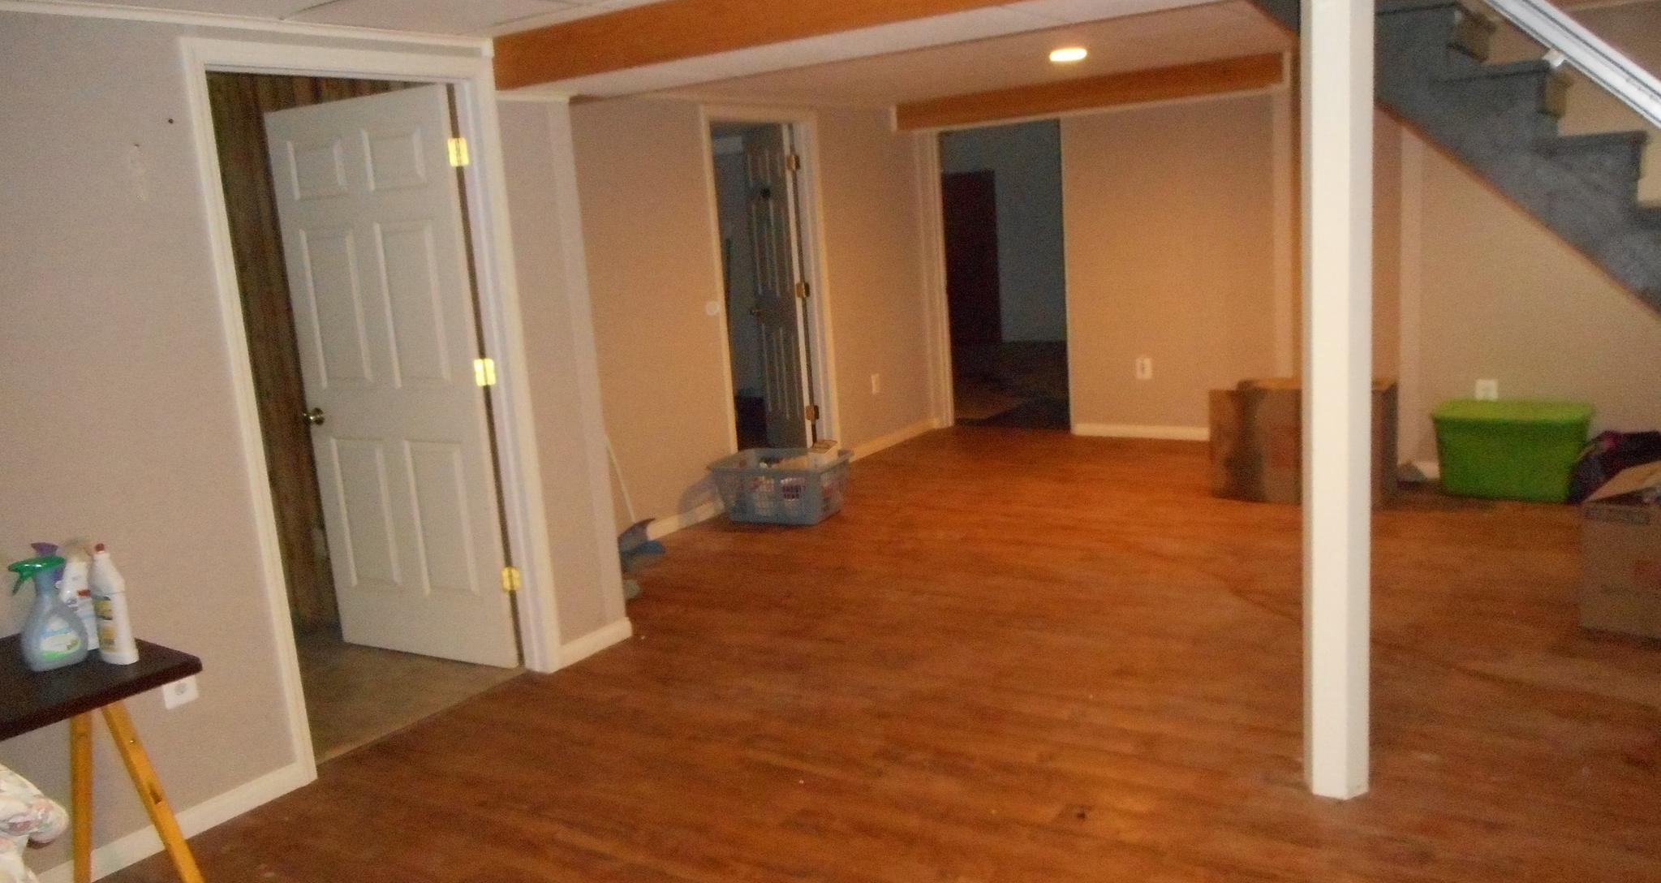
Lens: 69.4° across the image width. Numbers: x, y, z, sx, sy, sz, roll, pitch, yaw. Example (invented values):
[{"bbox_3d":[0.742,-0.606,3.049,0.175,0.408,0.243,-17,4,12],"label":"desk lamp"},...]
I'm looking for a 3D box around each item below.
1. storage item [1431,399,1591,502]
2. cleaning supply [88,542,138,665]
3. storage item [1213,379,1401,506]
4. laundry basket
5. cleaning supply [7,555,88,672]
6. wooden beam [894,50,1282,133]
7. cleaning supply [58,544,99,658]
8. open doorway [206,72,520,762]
[{"bbox_3d":[3.246,0.047,5.733,0.620,0.400,0.410,3,13,34],"label":"storage item"},{"bbox_3d":[-1.584,0.353,2.628,0.090,0.270,0.068,-2,11,12],"label":"cleaning supply"},{"bbox_3d":[2.269,-0.006,5.777,0.775,0.545,0.340,3,13,34],"label":"storage item"},{"bbox_3d":[-0.238,0.240,6.203,0.630,0.280,0.450,1,12,27],"label":"laundry basket"},{"bbox_3d":[-1.731,0.376,2.651,0.135,0.240,0.075,-11,13,-32],"label":"cleaning supply"},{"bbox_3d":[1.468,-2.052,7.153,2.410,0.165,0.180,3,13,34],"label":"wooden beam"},{"bbox_3d":[-1.682,0.344,2.711,0.105,0.255,0.070,-15,15,-43],"label":"cleaning supply"},{"bbox_3d":[-1.401,-0.084,3.803,0.140,2.055,0.920,3,13,34],"label":"open doorway"}]

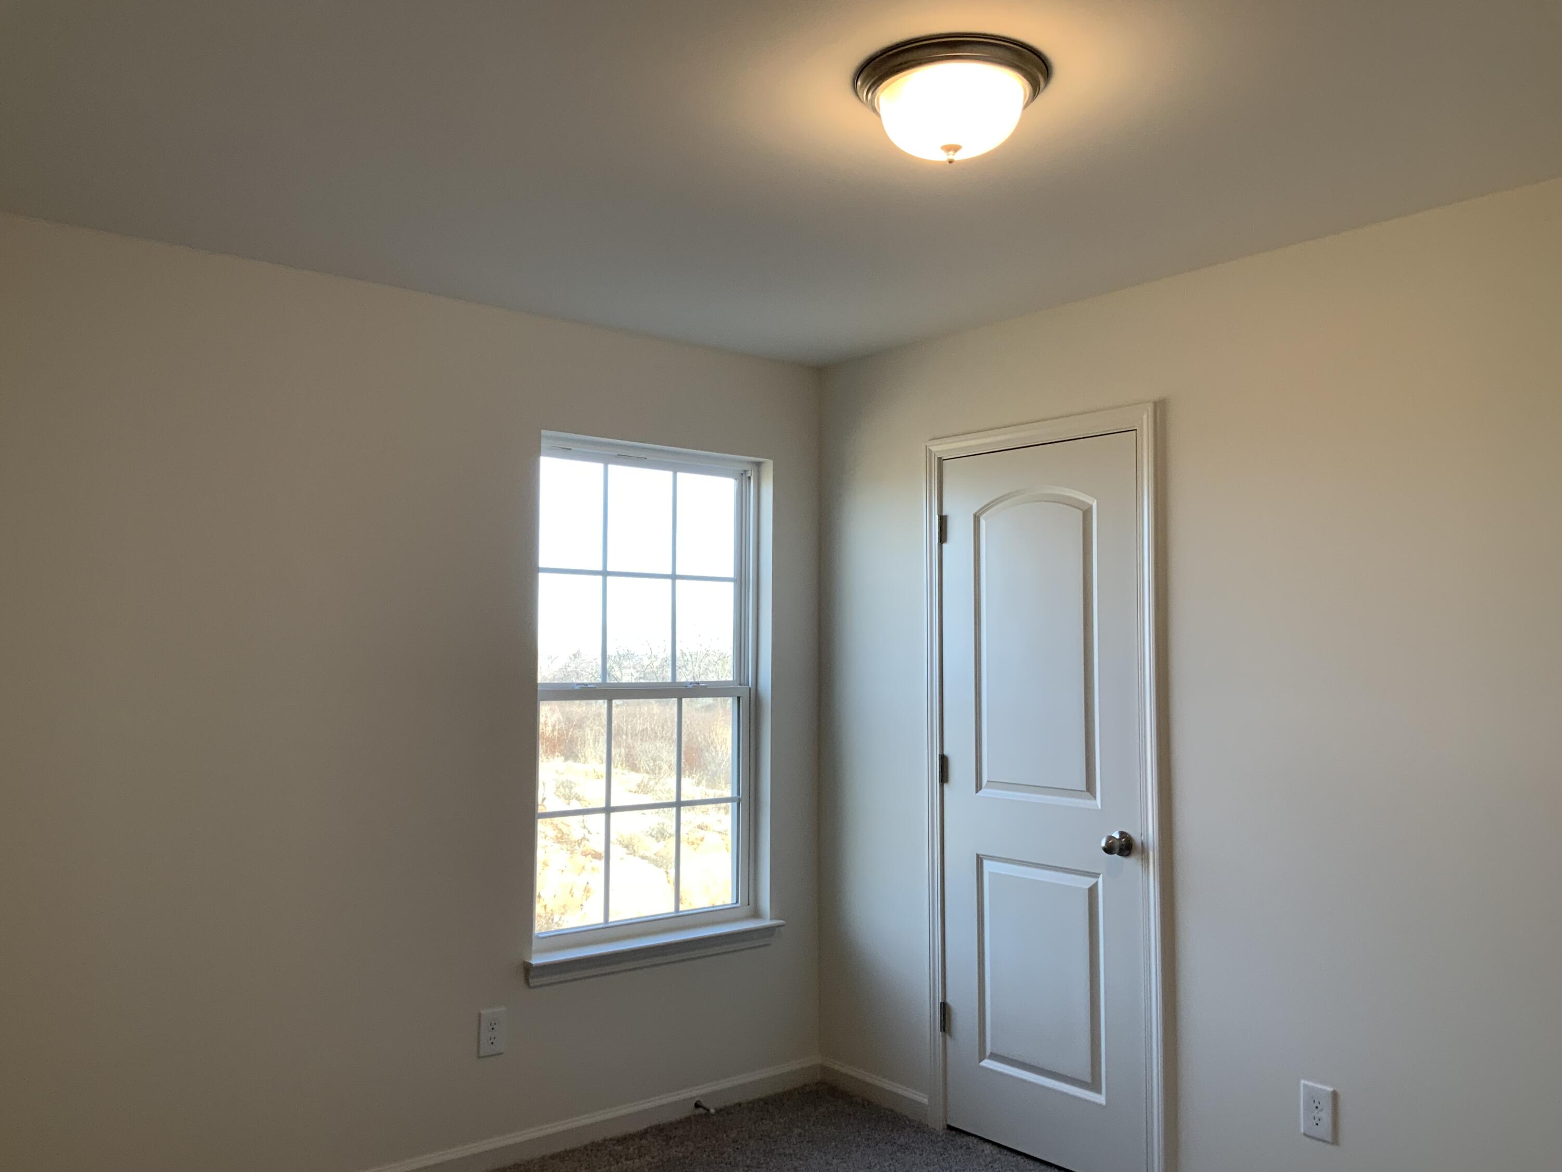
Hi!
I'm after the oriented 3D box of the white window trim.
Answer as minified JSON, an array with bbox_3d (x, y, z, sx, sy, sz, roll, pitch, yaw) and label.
[{"bbox_3d":[-0.412,0.336,4.138,0.850,1.545,0.090,3,-5,-40],"label":"white window trim"}]

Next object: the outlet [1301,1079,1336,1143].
[{"bbox_3d":[1.266,1.245,3.091,0.010,0.126,0.080,3,-5,-40],"label":"outlet"}]

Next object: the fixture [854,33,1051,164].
[{"bbox_3d":[0.304,-0.826,2.320,0.345,0.153,0.345,0,-3,0],"label":"fixture"}]

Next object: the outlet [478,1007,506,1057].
[{"bbox_3d":[-0.803,1.244,3.648,0.080,0.125,0.010,3,-5,-40],"label":"outlet"}]

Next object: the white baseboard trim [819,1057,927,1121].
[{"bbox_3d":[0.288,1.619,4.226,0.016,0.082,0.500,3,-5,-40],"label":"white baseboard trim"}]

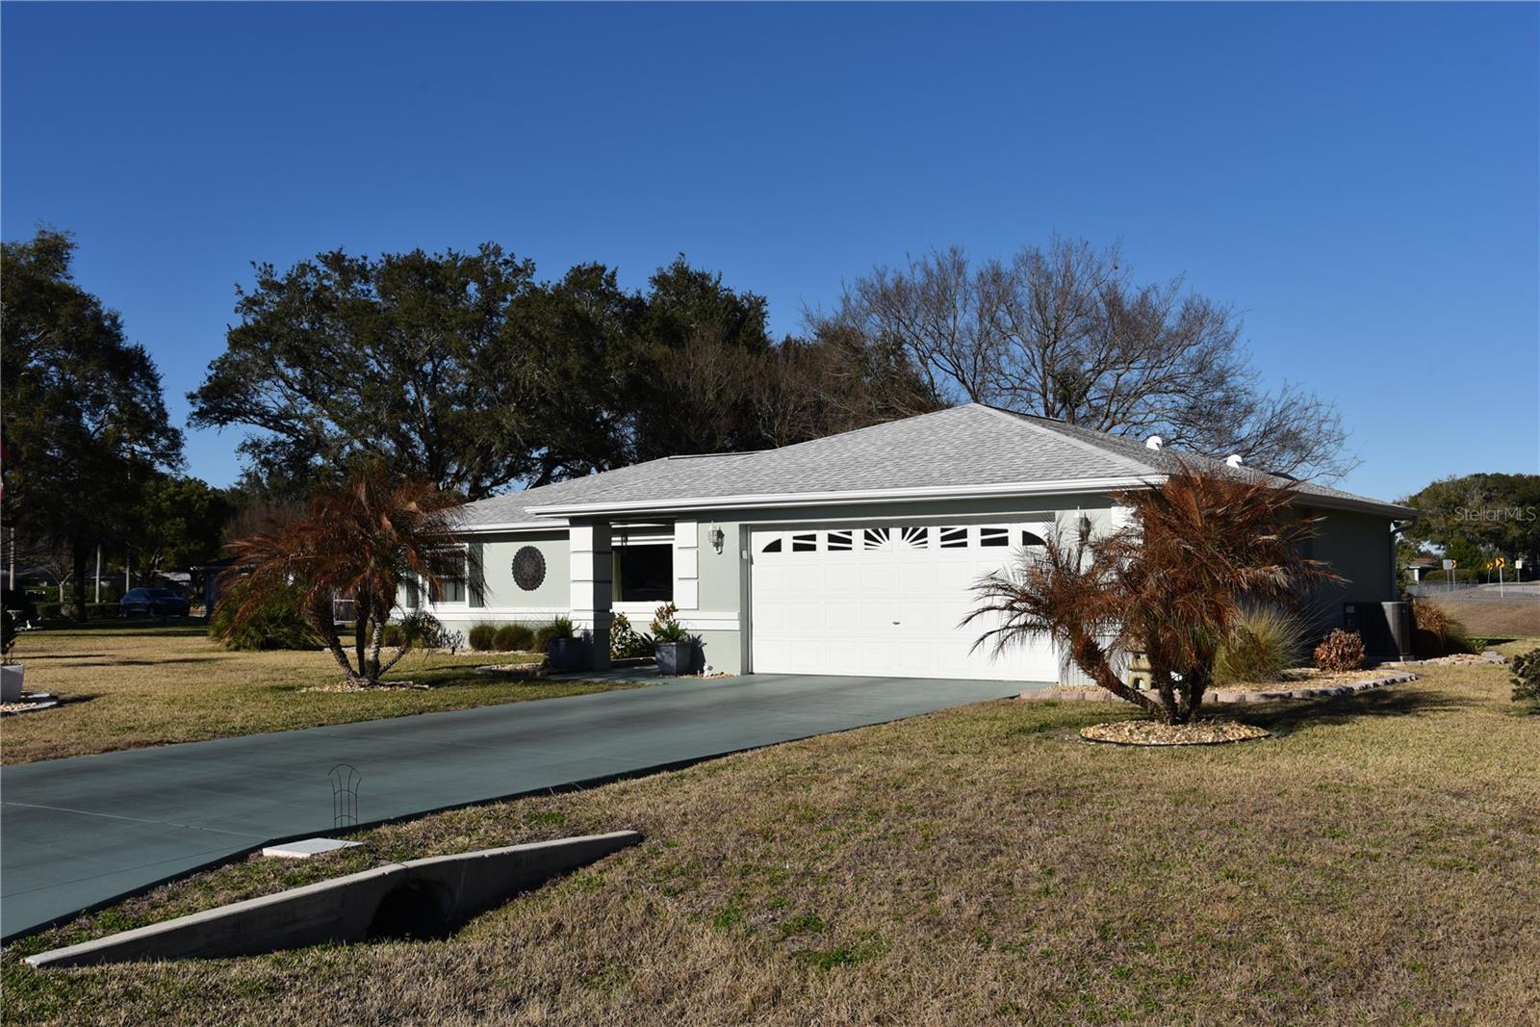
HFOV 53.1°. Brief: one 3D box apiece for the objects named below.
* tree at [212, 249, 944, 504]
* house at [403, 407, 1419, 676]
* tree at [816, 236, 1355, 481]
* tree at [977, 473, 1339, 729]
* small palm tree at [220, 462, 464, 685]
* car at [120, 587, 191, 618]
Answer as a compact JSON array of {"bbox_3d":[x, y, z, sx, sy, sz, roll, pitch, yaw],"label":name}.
[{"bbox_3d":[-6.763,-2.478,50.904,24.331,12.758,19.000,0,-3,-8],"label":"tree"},{"bbox_3d":[1.636,0.508,29.507,17.450,4.400,14.350,-2,-3,34],"label":"house"},{"bbox_3d":[9.876,-2.549,47.902,16.459,12.174,15.000,-1,-3,12],"label":"tree"},{"bbox_3d":[4.031,0.856,16.200,3.783,2.683,3.400,-1,-3,14],"label":"tree"},{"bbox_3d":[-6.416,0.909,23.100,3.513,3.348,3.400,0,-3,-16],"label":"small palm tree"},{"bbox_3d":[-30.712,4.454,77.000,4.600,1.530,1.850,-3,-3,40],"label":"car"}]

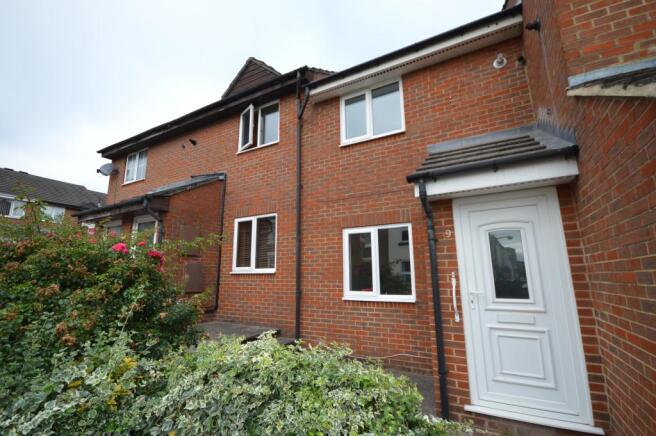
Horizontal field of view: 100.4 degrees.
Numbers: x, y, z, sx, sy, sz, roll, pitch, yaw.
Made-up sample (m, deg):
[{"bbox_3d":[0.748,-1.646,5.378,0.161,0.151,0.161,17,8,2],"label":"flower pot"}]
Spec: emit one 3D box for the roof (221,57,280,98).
[{"bbox_3d":[-1.681,-3.405,7.048,1.950,1.000,1.000,-6,-13,27],"label":"roof"}]

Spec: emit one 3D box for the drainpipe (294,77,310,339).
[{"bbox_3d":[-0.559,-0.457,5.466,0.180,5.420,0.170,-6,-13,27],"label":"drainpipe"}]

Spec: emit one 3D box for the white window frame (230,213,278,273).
[{"bbox_3d":[-1.624,0.586,5.997,1.240,1.240,0.100,-6,-13,27],"label":"white window frame"}]

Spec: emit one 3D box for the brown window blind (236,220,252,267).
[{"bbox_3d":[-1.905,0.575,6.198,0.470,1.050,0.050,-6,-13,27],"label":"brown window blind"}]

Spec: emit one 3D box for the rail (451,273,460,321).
[{"bbox_3d":[1.325,0.823,2.848,0.055,0.500,0.080,-6,-13,27],"label":"rail"}]

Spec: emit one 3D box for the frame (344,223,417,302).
[{"bbox_3d":[0.821,0.774,4.633,1.240,1.240,0.100,-6,-13,27],"label":"frame"}]

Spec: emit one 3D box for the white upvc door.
[{"bbox_3d":[1.805,0.778,2.660,0.950,2.100,0.100,-6,-13,27],"label":"white upvc door"}]

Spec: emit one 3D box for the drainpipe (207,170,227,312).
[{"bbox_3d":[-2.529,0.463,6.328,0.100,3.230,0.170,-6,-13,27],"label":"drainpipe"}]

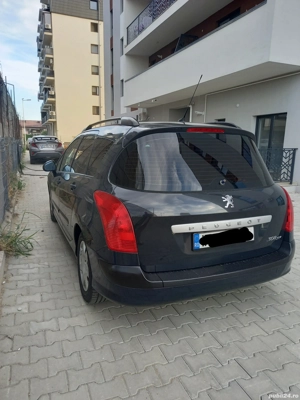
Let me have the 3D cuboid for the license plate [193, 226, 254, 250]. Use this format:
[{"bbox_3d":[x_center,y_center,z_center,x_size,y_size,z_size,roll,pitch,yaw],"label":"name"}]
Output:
[{"bbox_3d":[0.532,0.269,2.033,0.520,0.115,0.020,-4,8,-23],"label":"license plate"}]

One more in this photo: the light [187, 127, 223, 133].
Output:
[{"bbox_3d":[0.419,-0.519,2.163,0.330,0.040,0.040,-4,12,-23],"label":"light"}]

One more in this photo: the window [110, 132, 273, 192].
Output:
[{"bbox_3d":[0.432,-0.271,2.180,1.350,0.430,0.190,-4,-10,-23],"label":"window"}]

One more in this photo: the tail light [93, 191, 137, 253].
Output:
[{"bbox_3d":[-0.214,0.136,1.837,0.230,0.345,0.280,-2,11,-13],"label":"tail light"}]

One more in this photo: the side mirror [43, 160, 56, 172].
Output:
[{"bbox_3d":[-1.496,-0.499,4.295,0.190,0.165,0.130,-4,12,-23],"label":"side mirror"}]

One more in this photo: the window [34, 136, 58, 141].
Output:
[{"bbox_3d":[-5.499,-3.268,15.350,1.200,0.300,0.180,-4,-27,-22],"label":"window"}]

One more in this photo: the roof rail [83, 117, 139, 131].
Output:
[{"bbox_3d":[-0.469,-0.722,2.834,0.070,0.085,1.950,-4,12,-23],"label":"roof rail"}]

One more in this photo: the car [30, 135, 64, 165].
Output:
[{"bbox_3d":[-6.030,-2.928,16.615,1.795,1.560,4.360,-4,13,-22],"label":"car"}]

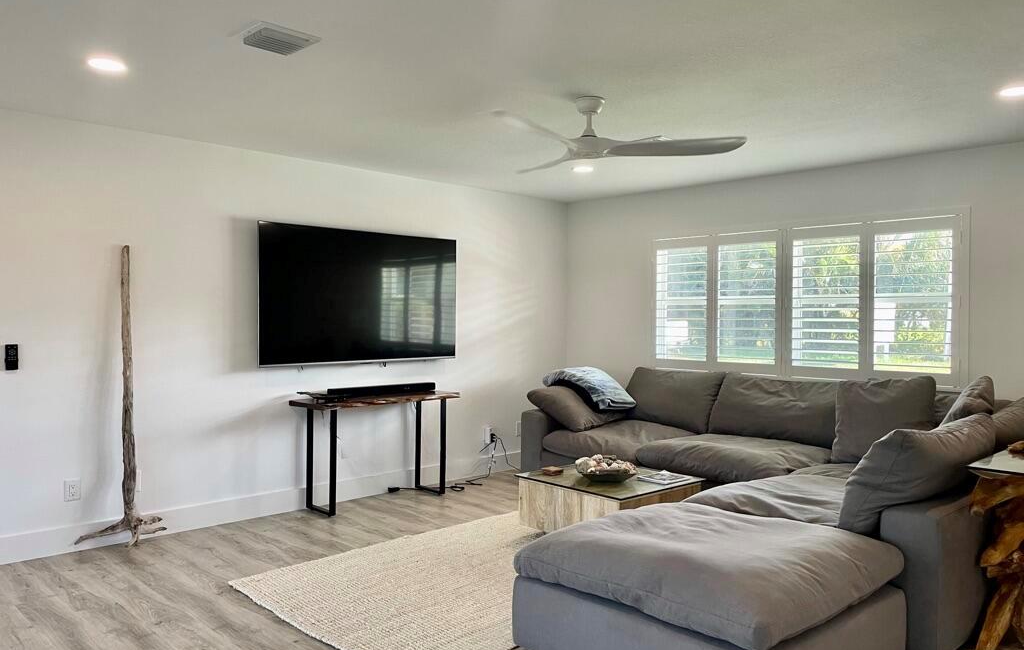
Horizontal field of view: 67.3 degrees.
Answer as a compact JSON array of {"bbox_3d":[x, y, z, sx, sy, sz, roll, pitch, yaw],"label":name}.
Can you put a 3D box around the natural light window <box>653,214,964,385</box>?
[{"bbox_3d":[2.042,-0.166,5.751,0.090,1.155,2.435,0,1,-44],"label":"natural light window"}]

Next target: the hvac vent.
[{"bbox_3d":[-0.933,-1.121,3.051,0.260,0.032,0.255,0,1,-44],"label":"hvac vent"}]

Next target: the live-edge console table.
[{"bbox_3d":[-0.961,0.904,5.615,1.290,0.762,0.325,0,1,-44],"label":"live-edge console table"}]

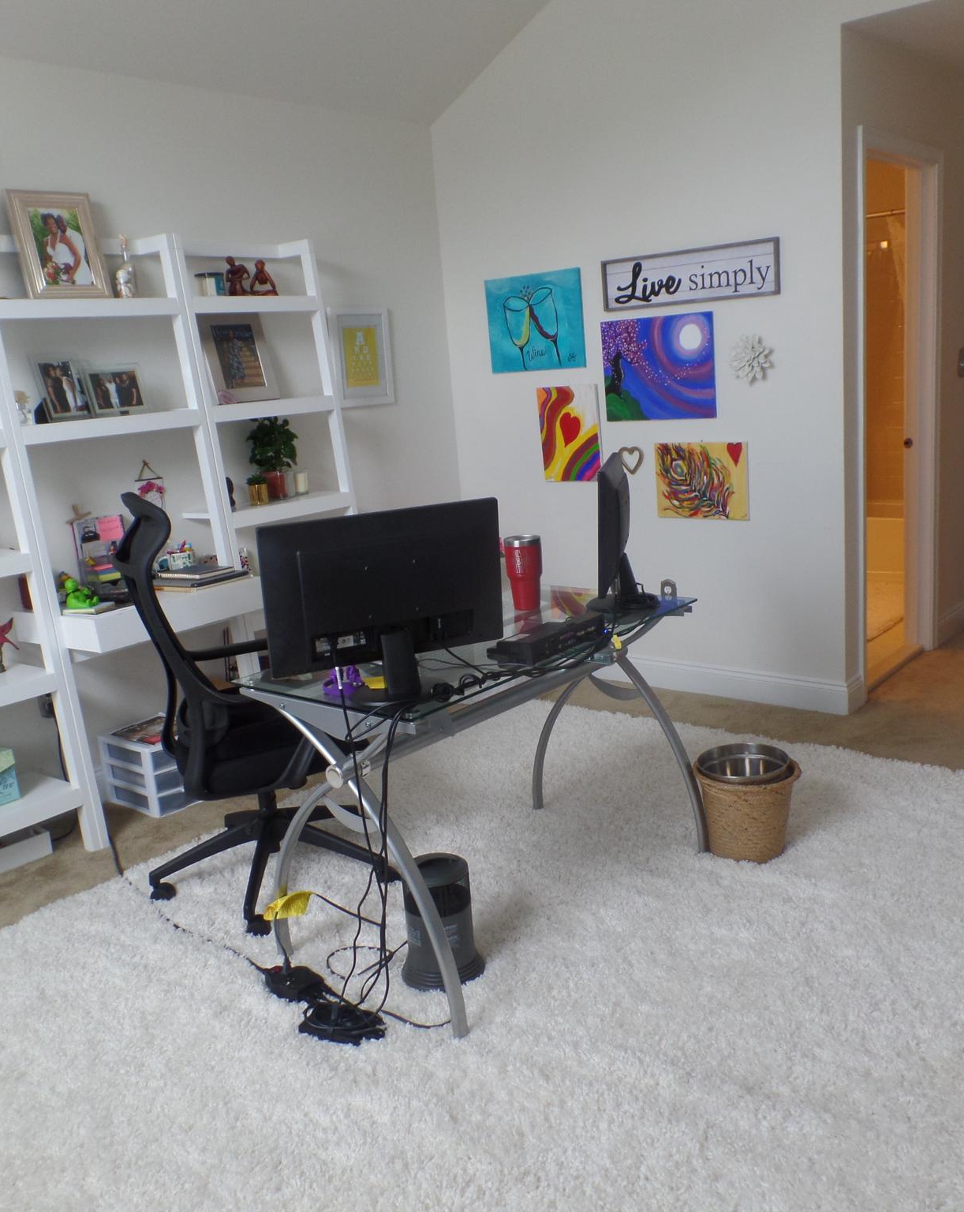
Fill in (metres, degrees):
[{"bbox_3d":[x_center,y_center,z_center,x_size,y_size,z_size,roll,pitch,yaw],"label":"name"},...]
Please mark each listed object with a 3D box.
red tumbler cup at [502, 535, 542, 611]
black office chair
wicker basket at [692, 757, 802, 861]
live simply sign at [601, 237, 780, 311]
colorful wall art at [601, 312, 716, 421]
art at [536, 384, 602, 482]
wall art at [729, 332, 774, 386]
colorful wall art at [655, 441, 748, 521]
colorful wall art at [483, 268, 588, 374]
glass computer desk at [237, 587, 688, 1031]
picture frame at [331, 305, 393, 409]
[{"bbox_3d":[0.119,-0.093,2.982,0.106,0.198,0.106,-5,13,1],"label":"red tumbler cup"},{"bbox_3d":[-0.626,0.221,3.024,0.690,1.140,0.670,-11,14,-25],"label":"black office chair"},{"bbox_3d":[0.740,0.566,3.003,0.290,0.250,0.290,-5,13,1],"label":"wicker basket"},{"bbox_3d":[0.791,-1.262,4.113,0.765,0.199,0.028,6,17,41],"label":"live simply sign"},{"bbox_3d":[0.708,-0.947,4.285,0.512,0.400,0.025,6,17,41],"label":"colorful wall art"},{"bbox_3d":[0.390,-0.741,4.631,0.311,0.410,0.028,6,17,41],"label":"art"},{"bbox_3d":[1.018,-0.919,4.000,0.179,0.176,0.045,6,17,41],"label":"wall art"},{"bbox_3d":[0.878,-0.499,4.268,0.412,0.302,0.022,6,17,41],"label":"colorful wall art"},{"bbox_3d":[0.234,-1.222,4.630,0.524,0.402,0.025,6,17,41],"label":"colorful wall art"},{"bbox_3d":[0.034,0.433,2.782,0.605,0.723,1.115,6,17,41],"label":"glass computer desk"},{"bbox_3d":[-0.508,-1.056,4.585,0.025,0.398,0.334,6,17,41],"label":"picture frame"}]

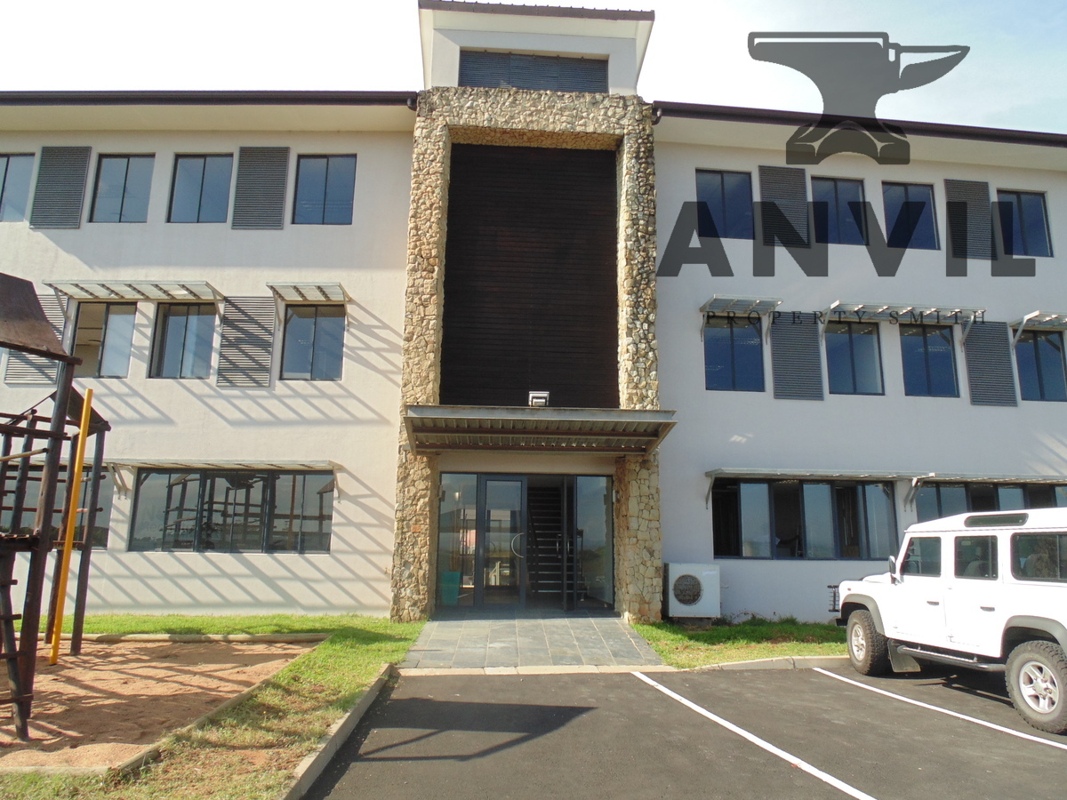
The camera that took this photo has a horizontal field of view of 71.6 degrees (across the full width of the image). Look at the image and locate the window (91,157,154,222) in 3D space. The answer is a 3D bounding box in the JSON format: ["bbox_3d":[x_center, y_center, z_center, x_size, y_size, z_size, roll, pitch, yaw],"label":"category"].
[{"bbox_3d":[-8.405,-4.331,15.181,1.200,1.535,0.100,1,-11,1],"label":"window"}]

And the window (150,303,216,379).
[{"bbox_3d":[-6.862,-1.151,14.541,1.212,1.542,0.100,1,-11,1],"label":"window"}]

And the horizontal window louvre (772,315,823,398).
[{"bbox_3d":[5.158,-0.869,14.478,1.000,1.752,0.080,2,-11,-7],"label":"horizontal window louvre"}]

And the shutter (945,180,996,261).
[{"bbox_3d":[9.119,-3.766,15.410,0.987,1.738,0.080,2,-11,-6],"label":"shutter"}]

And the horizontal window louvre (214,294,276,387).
[{"bbox_3d":[-5.578,-1.142,14.399,1.015,1.802,0.090,1,-11,1],"label":"horizontal window louvre"}]

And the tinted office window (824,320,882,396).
[{"bbox_3d":[6.410,-0.836,14.771,1.188,1.508,0.100,2,-11,-7],"label":"tinted office window"}]

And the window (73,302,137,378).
[{"bbox_3d":[-8.421,-1.166,14.566,1.142,1.542,0.100,1,-11,1],"label":"window"}]

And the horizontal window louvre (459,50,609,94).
[{"bbox_3d":[0.014,-6.687,15.273,3.080,0.853,0.100,1,-11,-3],"label":"horizontal window louvre"}]

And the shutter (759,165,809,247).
[{"bbox_3d":[5.087,-3.902,14.968,0.987,1.738,0.080,2,-11,-6],"label":"shutter"}]

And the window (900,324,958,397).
[{"bbox_3d":[8.004,-0.765,15.027,1.171,1.490,0.120,2,-11,-6],"label":"window"}]

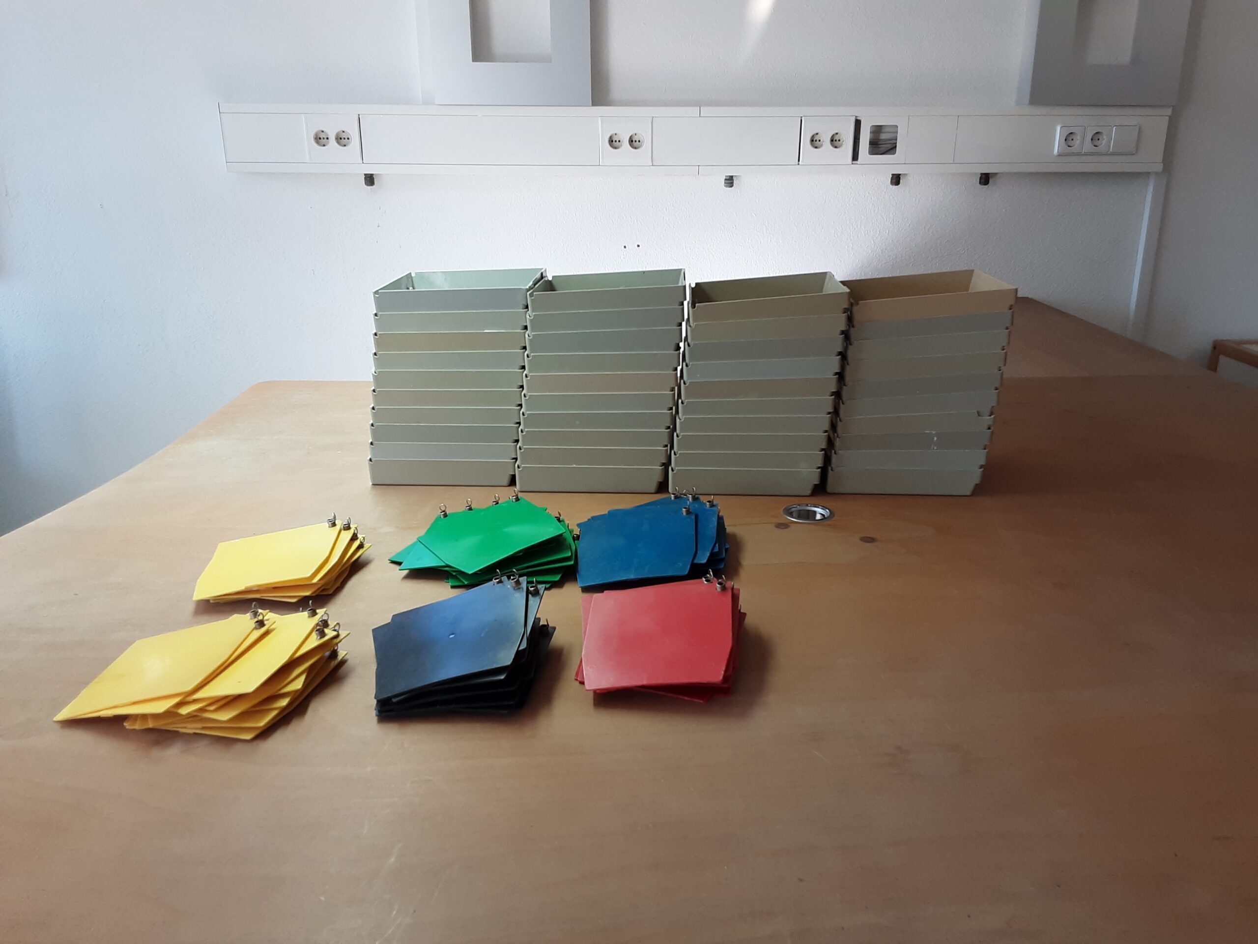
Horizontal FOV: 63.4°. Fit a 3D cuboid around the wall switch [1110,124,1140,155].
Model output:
[{"bbox_3d":[1.325,-0.886,2.717,0.072,0.078,0.013,-1,16,-3],"label":"wall switch"}]

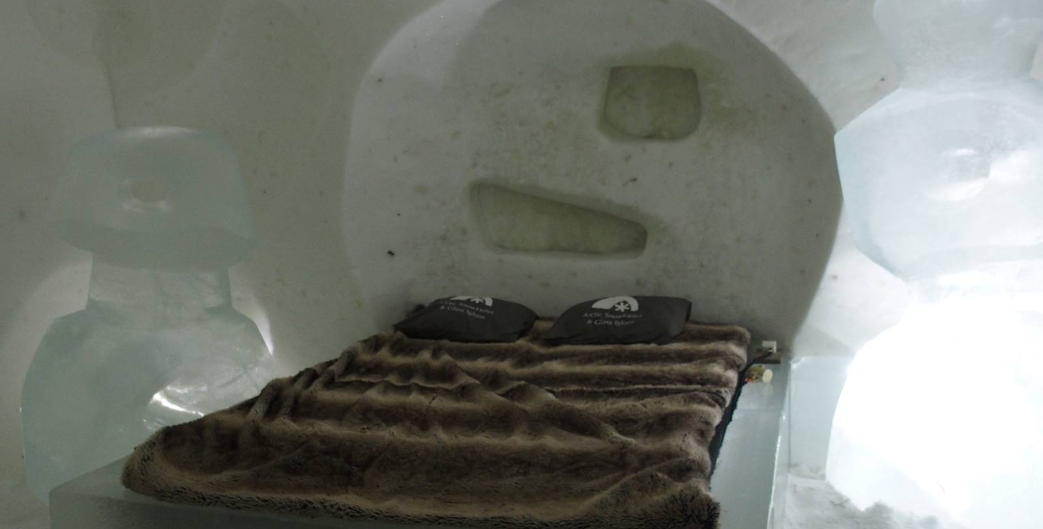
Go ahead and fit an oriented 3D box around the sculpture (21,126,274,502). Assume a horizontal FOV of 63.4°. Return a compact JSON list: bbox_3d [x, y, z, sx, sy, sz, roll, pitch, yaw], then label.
[{"bbox_3d":[-1.804,0.214,4.088,1.120,1.727,0.880,-5,8,-11],"label":"sculpture"}]

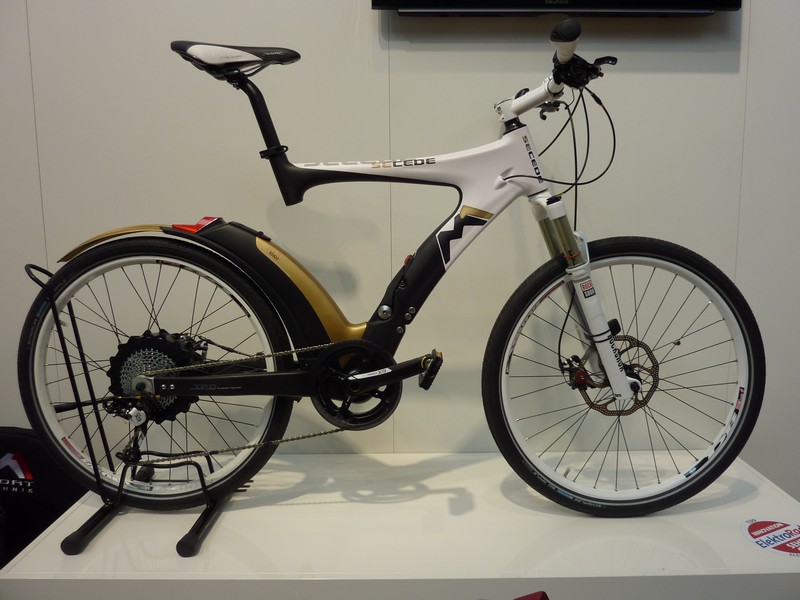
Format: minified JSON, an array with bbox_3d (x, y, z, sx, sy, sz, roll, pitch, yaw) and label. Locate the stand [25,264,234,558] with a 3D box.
[{"bbox_3d":[-0.646,0.223,1.386,0.468,0.609,0.380,0,7,2],"label":"stand"}]

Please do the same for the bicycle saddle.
[{"bbox_3d":[-0.368,-0.542,1.316,0.284,0.083,0.134,0,4,2],"label":"bicycle saddle"}]

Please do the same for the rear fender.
[{"bbox_3d":[-0.445,-0.040,1.355,0.725,0.310,0.084,0,4,2],"label":"rear fender"}]

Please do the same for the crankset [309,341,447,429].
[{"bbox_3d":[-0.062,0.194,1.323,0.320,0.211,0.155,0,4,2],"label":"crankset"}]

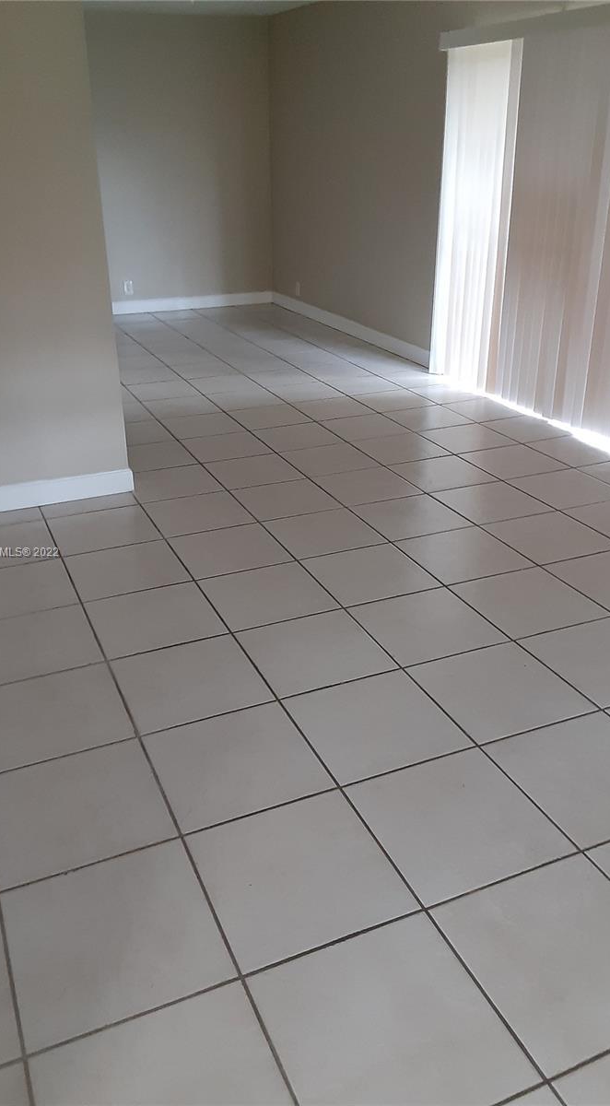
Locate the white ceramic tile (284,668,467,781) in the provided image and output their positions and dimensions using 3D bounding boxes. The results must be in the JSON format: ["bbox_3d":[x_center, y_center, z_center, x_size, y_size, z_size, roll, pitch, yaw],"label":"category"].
[{"bbox_3d":[0.192,0.469,2.364,0.398,0.010,0.398,-11,27,-21],"label":"white ceramic tile"}]

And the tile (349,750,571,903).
[{"bbox_3d":[0.355,0.629,2.034,0.401,0.010,0.401,-11,27,-21],"label":"tile"}]

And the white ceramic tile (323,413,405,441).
[{"bbox_3d":[0.337,-0.698,4.827,0.401,0.010,0.401,-11,27,-21],"label":"white ceramic tile"}]

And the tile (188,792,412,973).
[{"bbox_3d":[-0.018,0.700,1.889,0.401,0.010,0.401,-11,27,-21],"label":"tile"}]

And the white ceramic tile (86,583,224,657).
[{"bbox_3d":[-0.504,0.223,2.890,0.398,0.010,0.398,-11,27,-21],"label":"white ceramic tile"}]

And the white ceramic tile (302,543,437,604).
[{"bbox_3d":[0.238,0.079,3.201,0.402,0.010,0.402,-11,28,-21],"label":"white ceramic tile"}]

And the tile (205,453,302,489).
[{"bbox_3d":[-0.253,-0.398,4.201,0.402,0.010,0.402,-11,28,-21],"label":"tile"}]

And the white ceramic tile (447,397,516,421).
[{"bbox_3d":[1.059,-0.835,5.101,0.365,0.010,0.398,-11,27,-21],"label":"white ceramic tile"}]

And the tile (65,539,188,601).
[{"bbox_3d":[-0.669,0.063,3.232,0.396,0.010,0.396,-11,27,-21],"label":"tile"}]

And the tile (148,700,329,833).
[{"bbox_3d":[-0.181,0.542,2.233,0.402,0.010,0.402,-11,28,-21],"label":"tile"}]

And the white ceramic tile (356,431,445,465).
[{"bbox_3d":[0.494,-0.543,4.500,0.402,0.010,0.402,-11,28,-21],"label":"white ceramic tile"}]

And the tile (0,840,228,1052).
[{"bbox_3d":[-0.390,0.772,1.744,0.401,0.010,0.401,-11,27,-21],"label":"tile"}]

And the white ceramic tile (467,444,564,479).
[{"bbox_3d":[1.034,-0.452,4.299,0.401,0.010,0.401,-11,27,-21],"label":"white ceramic tile"}]

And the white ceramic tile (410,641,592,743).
[{"bbox_3d":[0.563,0.398,2.516,0.396,0.010,0.396,-11,27,-21],"label":"white ceramic tile"}]

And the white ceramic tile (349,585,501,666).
[{"bbox_3d":[0.400,0.238,2.852,0.396,0.010,0.396,-11,27,-21],"label":"white ceramic tile"}]

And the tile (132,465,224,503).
[{"bbox_3d":[-0.624,-0.327,4.050,0.396,0.010,0.396,-11,27,-21],"label":"tile"}]

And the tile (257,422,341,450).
[{"bbox_3d":[-0.039,-0.624,4.669,0.398,0.010,0.398,-11,27,-21],"label":"tile"}]

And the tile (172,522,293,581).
[{"bbox_3d":[-0.293,-0.007,3.381,0.401,0.010,0.401,-11,27,-21],"label":"tile"}]

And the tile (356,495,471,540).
[{"bbox_3d":[0.448,-0.152,3.683,0.402,0.010,0.402,-11,28,-21],"label":"tile"}]

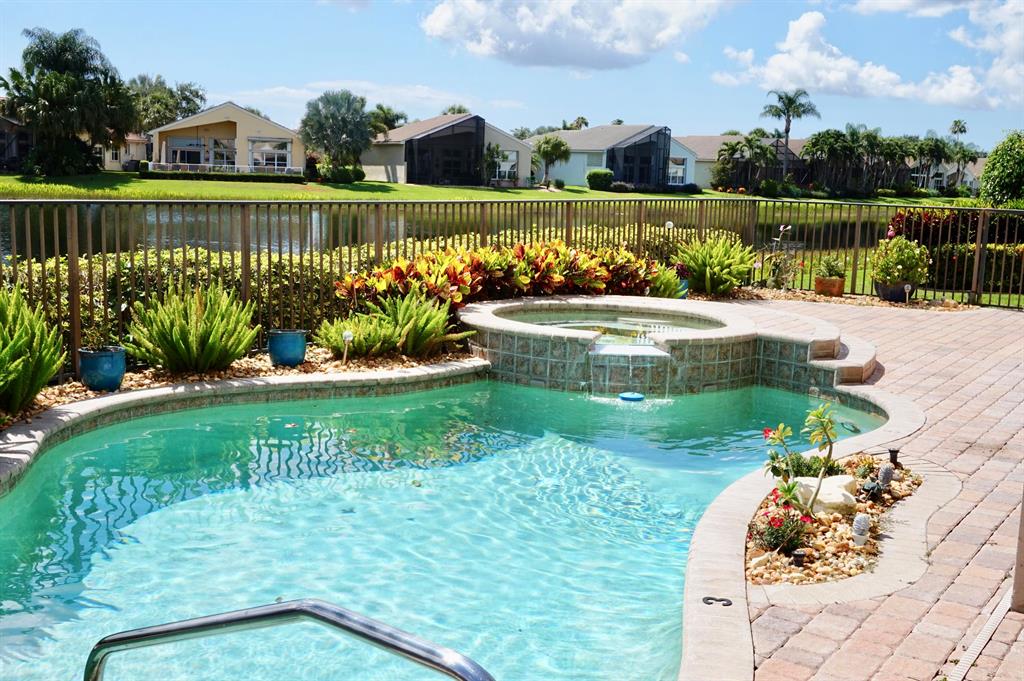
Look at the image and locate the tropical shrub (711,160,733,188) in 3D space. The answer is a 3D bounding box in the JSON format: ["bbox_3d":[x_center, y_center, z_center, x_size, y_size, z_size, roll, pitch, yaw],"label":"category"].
[{"bbox_3d":[19.914,-15.732,108.060,1.990,2.700,1.990,3,9,10],"label":"tropical shrub"}]

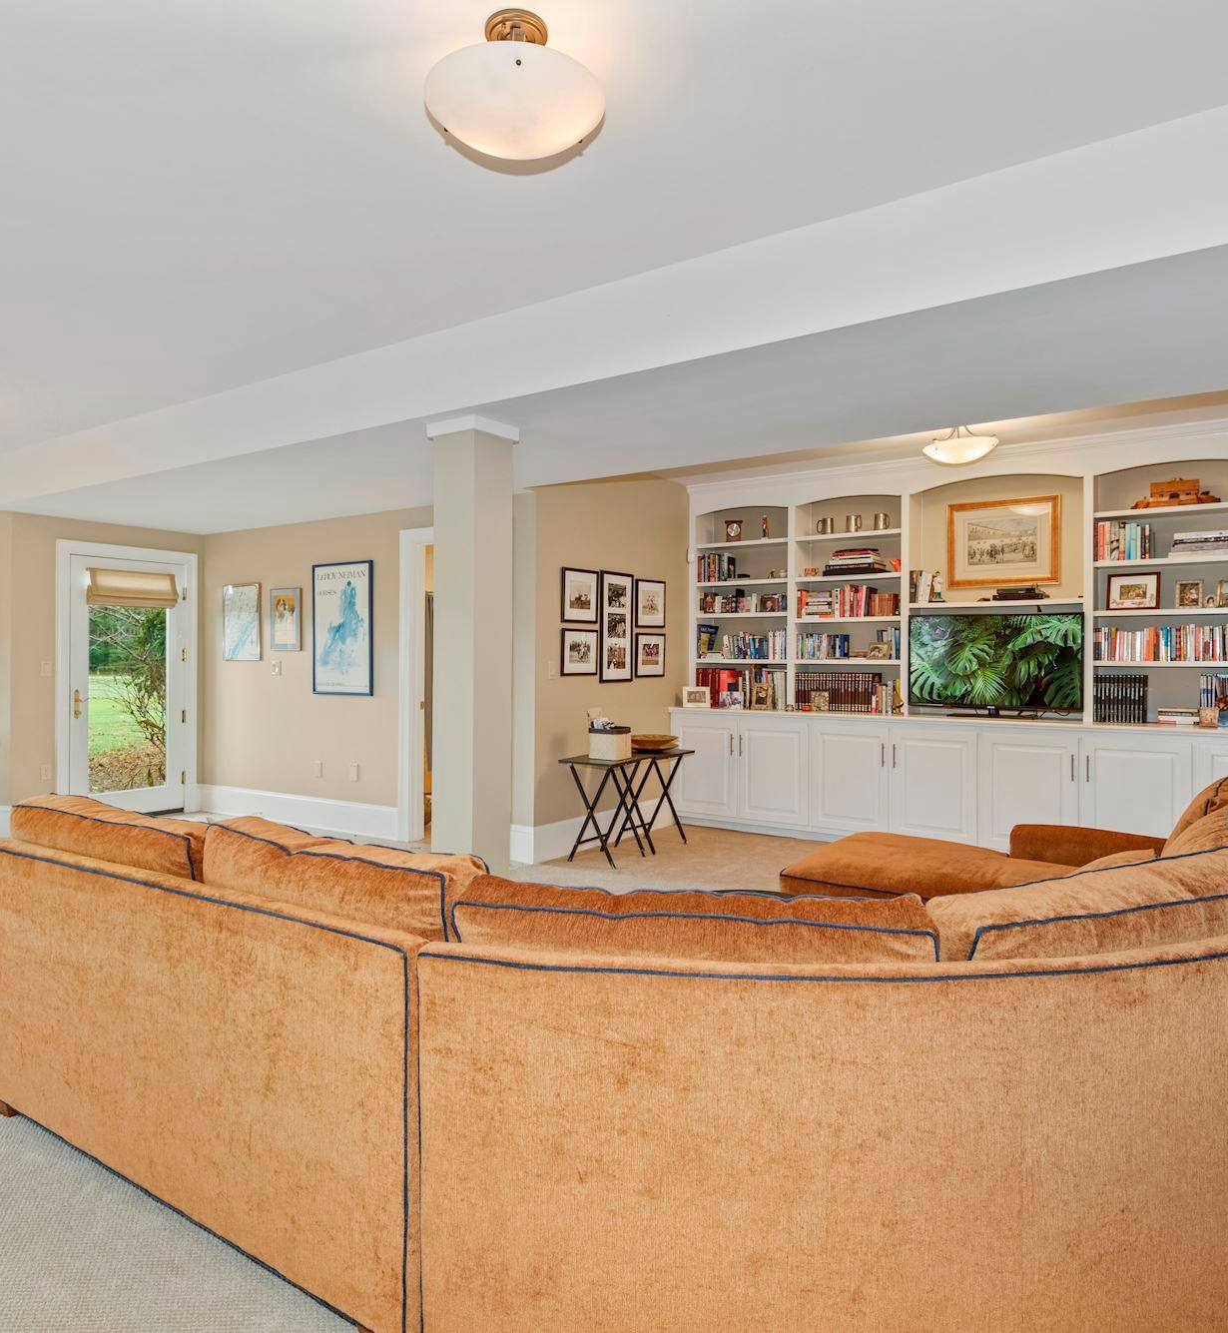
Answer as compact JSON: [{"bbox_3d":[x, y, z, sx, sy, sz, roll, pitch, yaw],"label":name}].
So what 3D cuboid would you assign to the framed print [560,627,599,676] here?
[{"bbox_3d":[-0.234,-0.091,5.944,0.030,0.305,0.400,0,0,34],"label":"framed print"}]

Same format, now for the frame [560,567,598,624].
[{"bbox_3d":[-0.230,-0.475,6.070,0.025,0.365,0.380,1,0,34],"label":"frame"}]

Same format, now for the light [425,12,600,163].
[{"bbox_3d":[-0.218,-1.299,1.993,0.405,0.250,0.405,0,0,0],"label":"light"}]

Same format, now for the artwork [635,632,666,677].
[{"bbox_3d":[0.289,-0.079,6.837,0.025,0.335,0.395,1,0,34],"label":"artwork"}]

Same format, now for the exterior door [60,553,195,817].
[{"bbox_3d":[-3.924,0.176,7.221,0.080,2.110,0.990,1,0,34],"label":"exterior door"}]

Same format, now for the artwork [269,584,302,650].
[{"bbox_3d":[-2.519,-0.358,6.829,0.345,0.475,0.030,0,0,34],"label":"artwork"}]

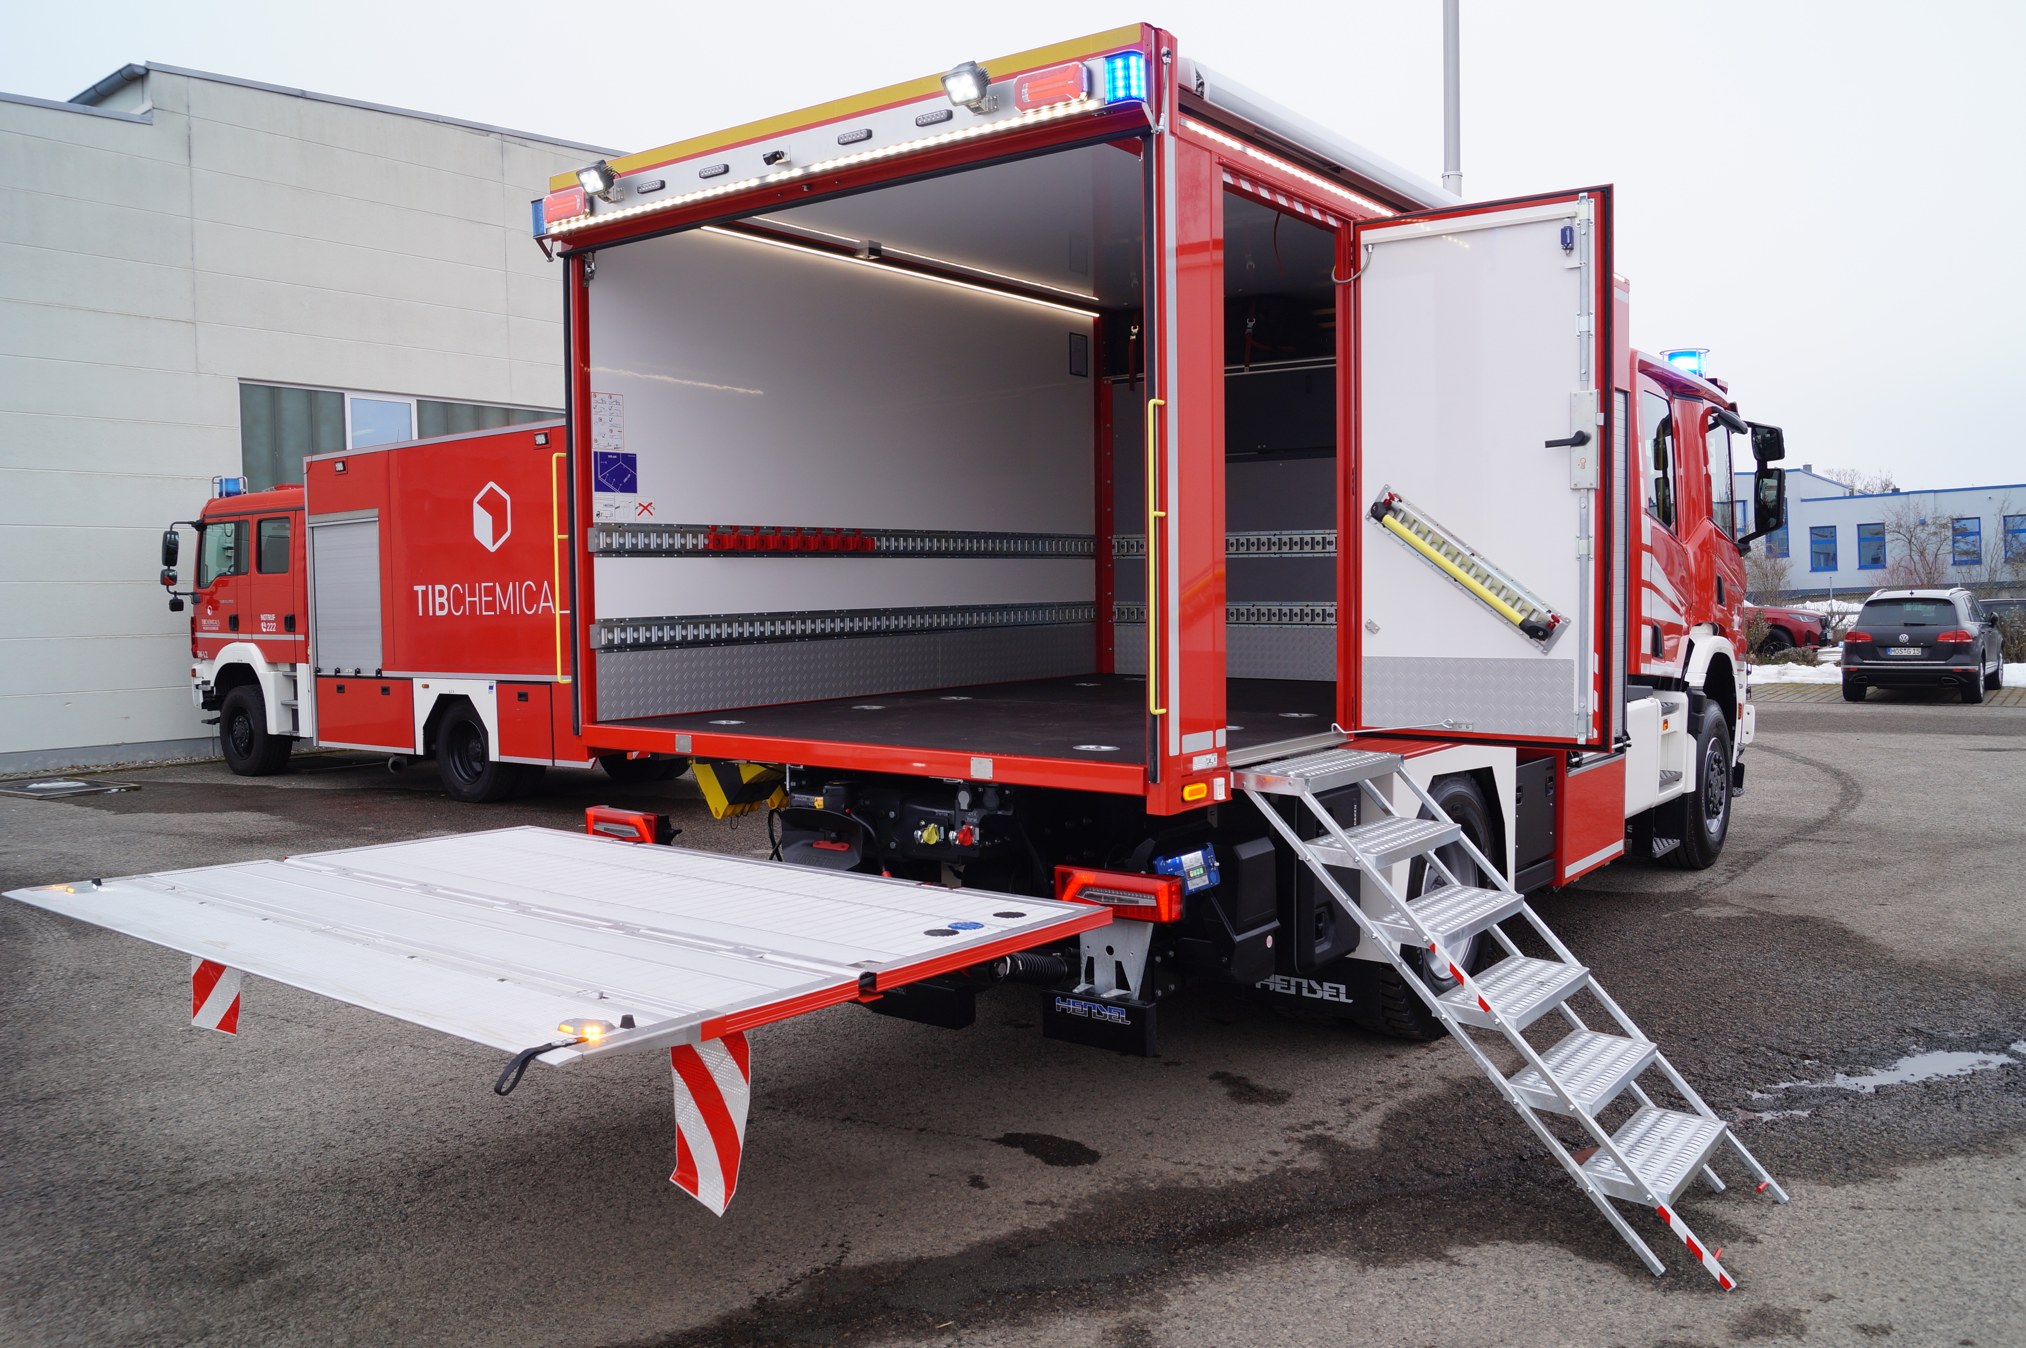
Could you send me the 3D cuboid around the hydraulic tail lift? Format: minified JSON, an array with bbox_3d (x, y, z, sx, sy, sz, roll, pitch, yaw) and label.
[{"bbox_3d":[-1.216,0.750,3.975,2.450,0.410,1.630,2,5,36],"label":"hydraulic tail lift"}]

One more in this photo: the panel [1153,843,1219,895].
[{"bbox_3d":[0.526,0.604,4.584,0.065,0.130,0.320,-15,-6,36],"label":"panel"}]

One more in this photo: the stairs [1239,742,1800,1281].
[{"bbox_3d":[1.396,0.862,4.310,1.350,1.200,0.680,2,5,36],"label":"stairs"}]

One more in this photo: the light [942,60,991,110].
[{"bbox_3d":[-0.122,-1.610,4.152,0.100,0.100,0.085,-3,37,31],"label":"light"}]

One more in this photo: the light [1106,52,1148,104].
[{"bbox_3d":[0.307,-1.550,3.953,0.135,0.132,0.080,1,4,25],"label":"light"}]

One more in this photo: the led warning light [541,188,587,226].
[{"bbox_3d":[-1.565,-1.645,5.312,0.232,0.100,0.055,2,5,36],"label":"led warning light"}]

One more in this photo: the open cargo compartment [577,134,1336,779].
[{"bbox_3d":[0.393,-0.810,6.109,2.450,1.920,3.360,2,5,36],"label":"open cargo compartment"}]

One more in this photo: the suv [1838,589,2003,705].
[{"bbox_3d":[15.312,-0.507,25.530,1.970,1.730,4.780,2,5,36],"label":"suv"}]

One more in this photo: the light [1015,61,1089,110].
[{"bbox_3d":[0.099,-1.576,4.091,0.228,0.100,0.055,2,5,36],"label":"light"}]

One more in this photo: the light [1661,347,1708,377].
[{"bbox_3d":[4.279,-1.973,9.655,0.290,0.220,0.290,2,5,36],"label":"light"}]

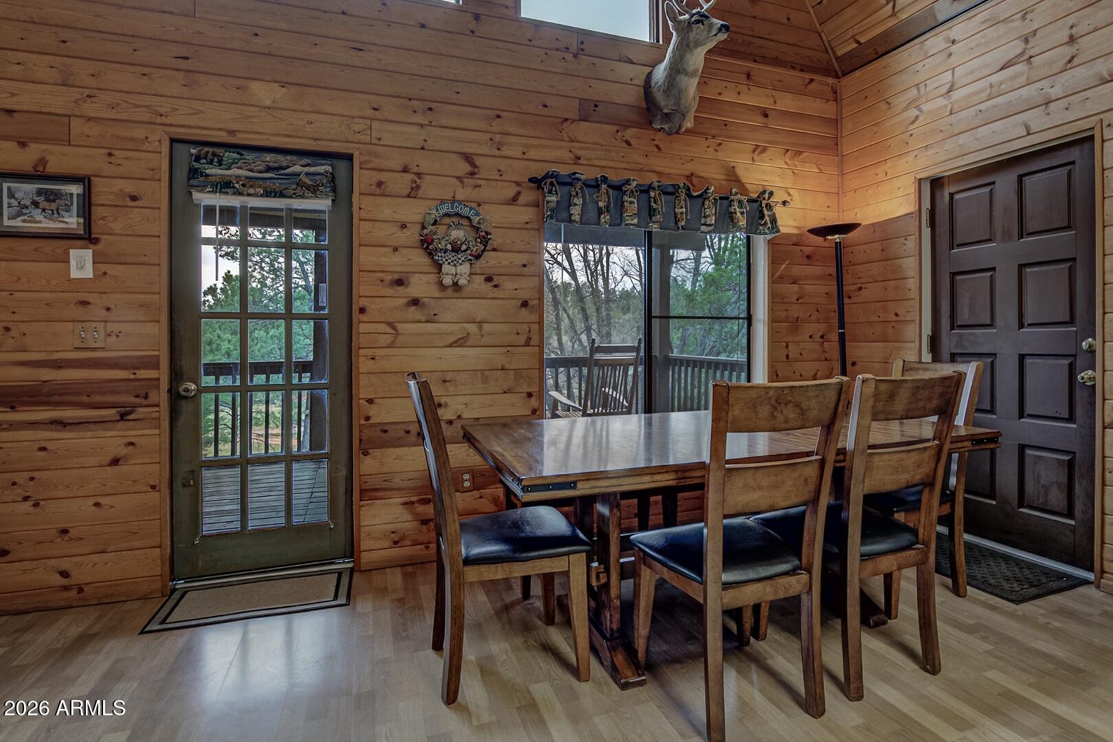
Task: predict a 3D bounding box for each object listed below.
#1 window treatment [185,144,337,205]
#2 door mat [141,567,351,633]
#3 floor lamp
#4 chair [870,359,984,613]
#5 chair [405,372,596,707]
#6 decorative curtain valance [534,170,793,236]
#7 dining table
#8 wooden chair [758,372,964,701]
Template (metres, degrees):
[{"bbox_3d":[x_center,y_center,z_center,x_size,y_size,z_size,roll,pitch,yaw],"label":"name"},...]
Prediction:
[{"bbox_3d":[-1.364,-0.912,2.467,0.600,0.225,0.080,-1,3,-18],"label":"window treatment"},{"bbox_3d":[-1.311,0.990,2.321,0.750,0.014,0.415,-1,3,-18],"label":"door mat"},{"bbox_3d":[1.671,0.033,3.100,0.320,1.790,0.320,-1,3,-18],"label":"floor lamp"},{"bbox_3d":[1.514,0.468,2.392,0.575,1.005,0.440,-1,3,-19],"label":"chair"},{"bbox_3d":[-0.212,0.514,1.815,0.575,1.005,0.440,-1,3,-19],"label":"chair"},{"bbox_3d":[0.653,-0.945,3.026,1.670,0.275,0.110,-1,3,-18],"label":"decorative curtain valance"},{"bbox_3d":[0.649,0.614,2.166,1.870,0.755,0.970,-1,3,-18],"label":"dining table"},{"bbox_3d":[1.043,0.503,1.829,0.455,1.010,0.540,-1,3,-18],"label":"wooden chair"}]

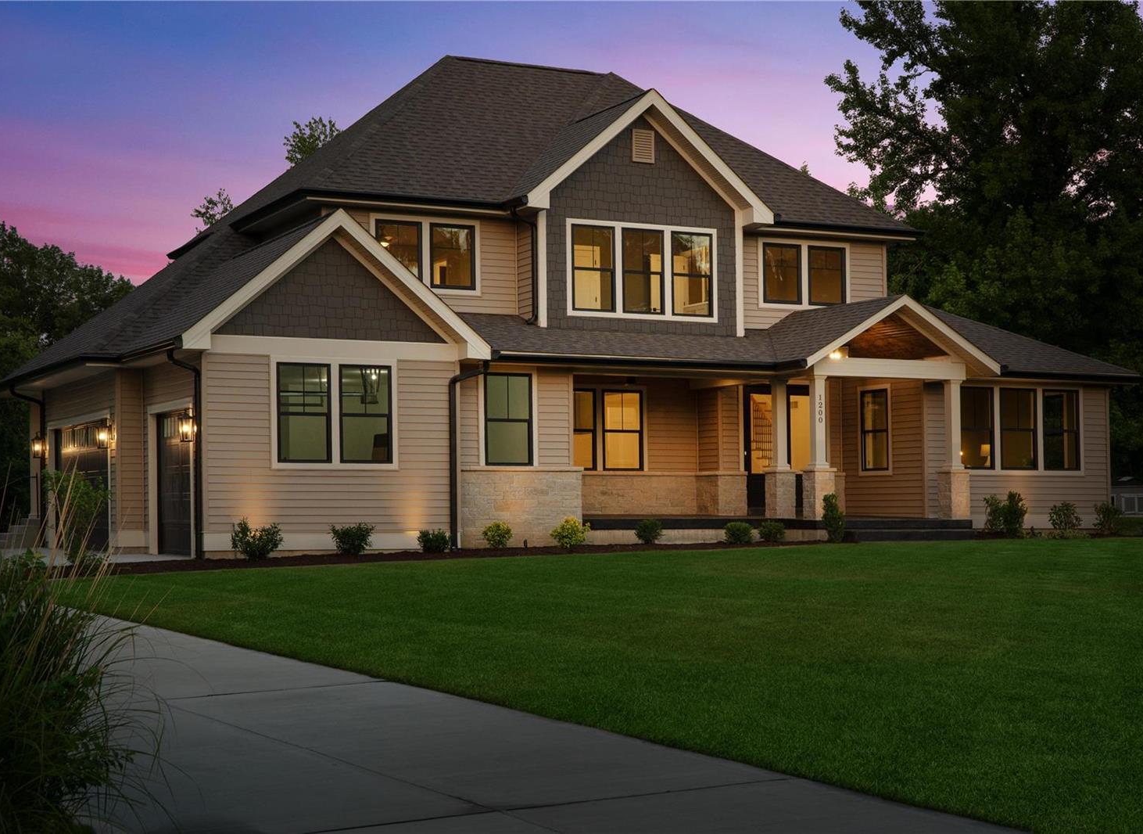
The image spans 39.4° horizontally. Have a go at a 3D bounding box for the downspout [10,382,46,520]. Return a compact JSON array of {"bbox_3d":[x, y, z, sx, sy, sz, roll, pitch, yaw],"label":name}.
[{"bbox_3d":[-11.094,0.936,32.562,0.693,3.136,0.111,1,-2,-25],"label":"downspout"}]

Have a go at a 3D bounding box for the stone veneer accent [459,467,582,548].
[{"bbox_3d":[-0.870,1.562,27.620,2.320,1.380,0.160,0,-2,-26],"label":"stone veneer accent"}]

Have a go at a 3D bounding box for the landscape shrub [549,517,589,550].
[{"bbox_3d":[-0.034,1.992,27.500,0.670,0.550,0.650,-1,-2,0],"label":"landscape shrub"}]

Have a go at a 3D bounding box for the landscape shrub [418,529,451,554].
[{"bbox_3d":[-2.207,1.986,25.682,0.491,0.391,0.491,0,-3,0],"label":"landscape shrub"}]

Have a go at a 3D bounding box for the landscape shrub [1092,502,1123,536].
[{"bbox_3d":[10.400,1.971,31.000,0.600,0.680,0.600,0,-2,-26],"label":"landscape shrub"}]

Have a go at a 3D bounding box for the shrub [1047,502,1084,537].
[{"bbox_3d":[9.627,1.991,31.104,0.648,0.673,0.648,1,-3,-25],"label":"shrub"}]

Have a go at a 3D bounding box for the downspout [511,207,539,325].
[{"bbox_3d":[-0.847,-2.744,29.150,0.500,2.160,0.150,0,-2,-25],"label":"downspout"}]

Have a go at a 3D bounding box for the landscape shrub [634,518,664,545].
[{"bbox_3d":[1.329,1.947,27.336,0.502,0.452,0.492,0,-2,0],"label":"landscape shrub"}]

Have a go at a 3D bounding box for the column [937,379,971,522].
[{"bbox_3d":[7.016,0.591,29.300,0.420,2.540,0.420,0,-2,-26],"label":"column"}]

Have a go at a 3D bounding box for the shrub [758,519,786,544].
[{"bbox_3d":[3.602,2.059,28.725,0.469,0.412,0.469,0,-3,0],"label":"shrub"}]

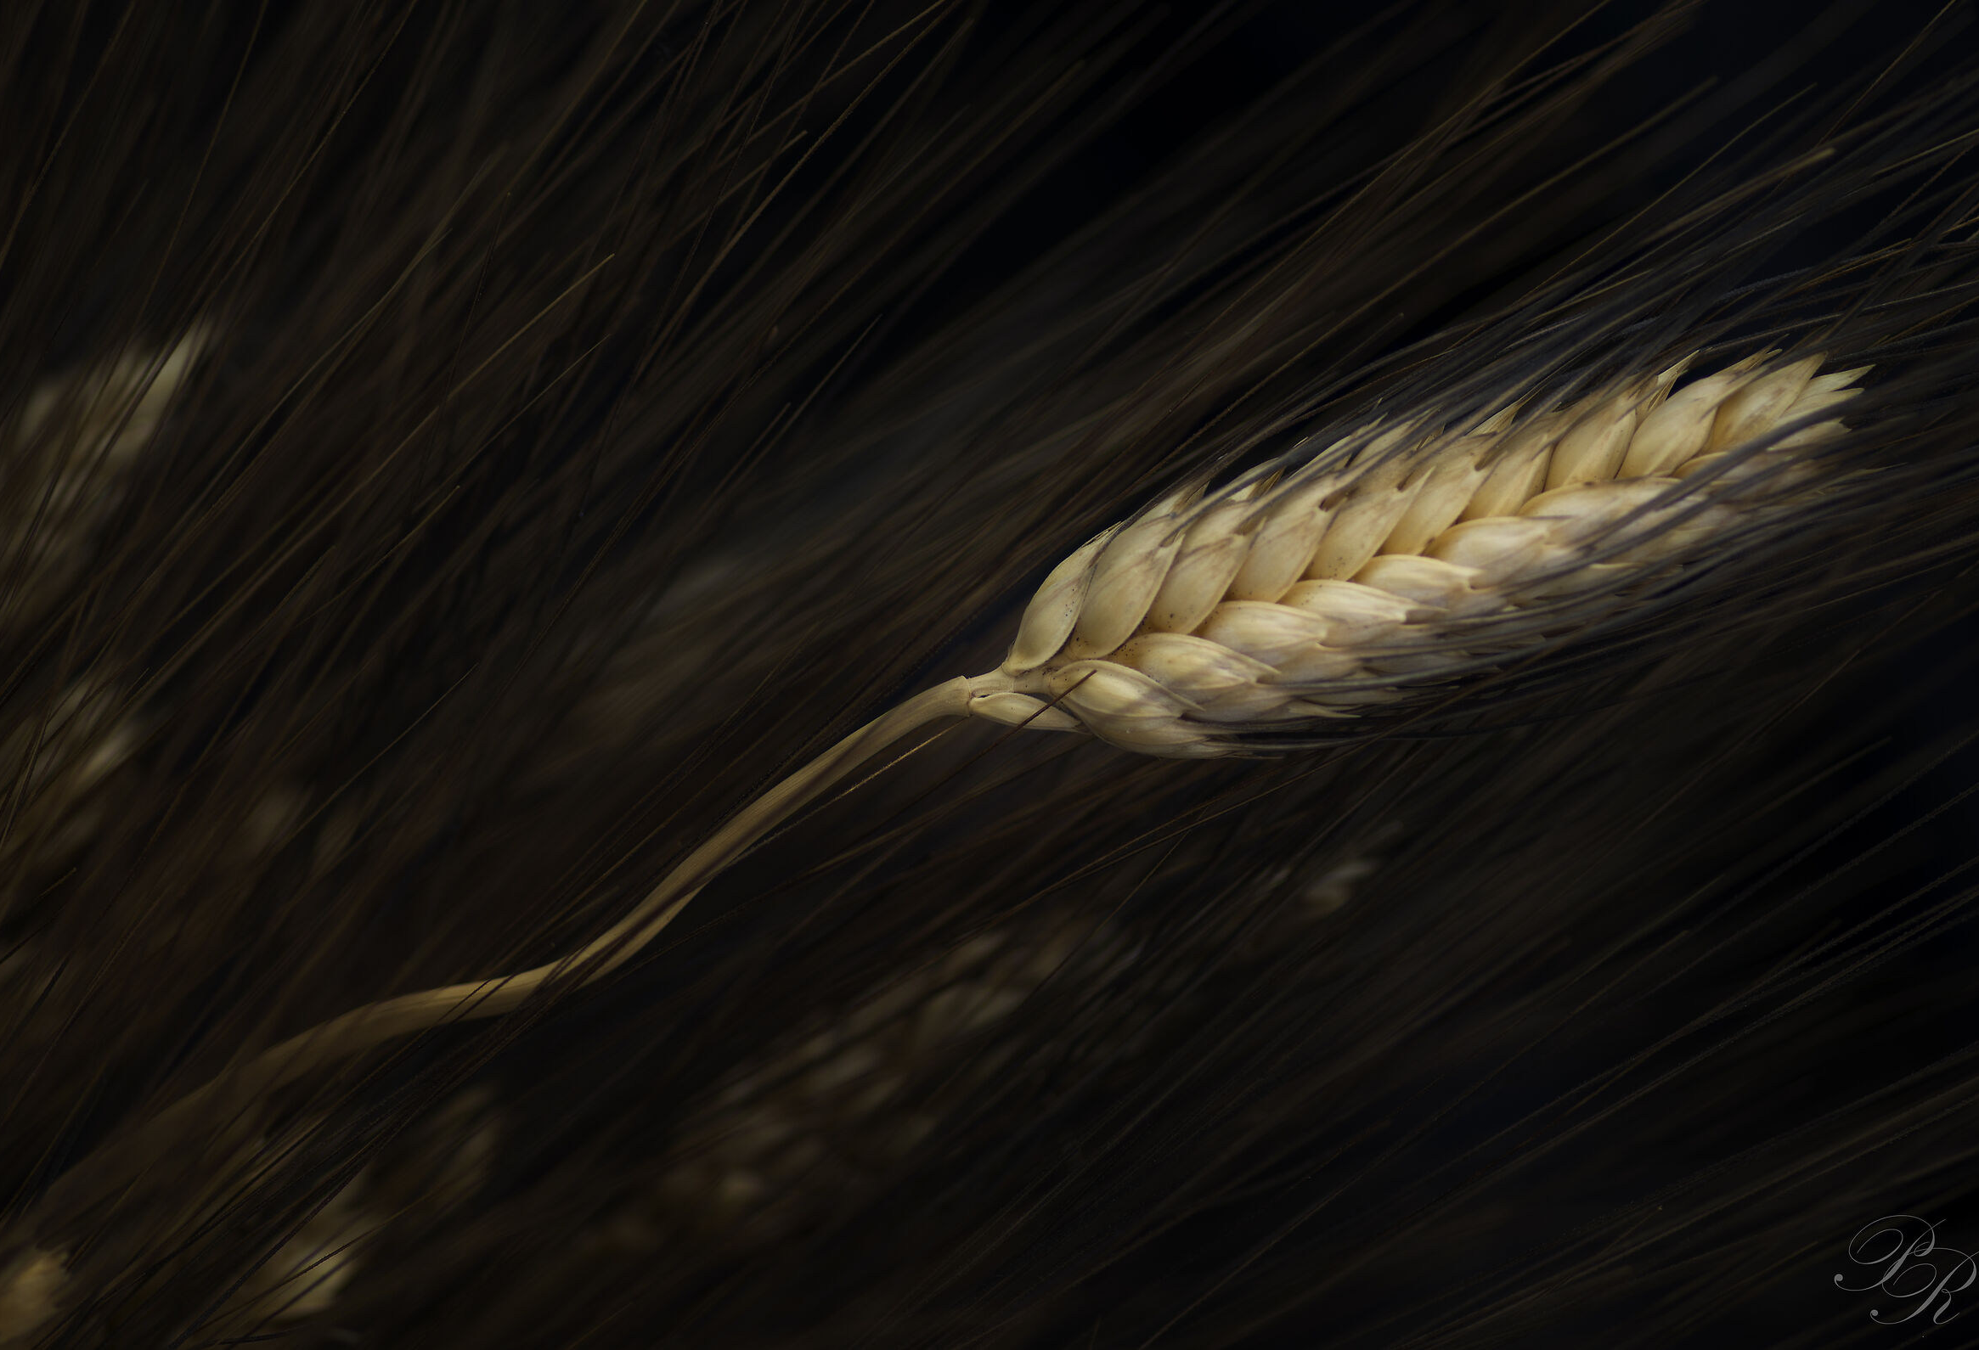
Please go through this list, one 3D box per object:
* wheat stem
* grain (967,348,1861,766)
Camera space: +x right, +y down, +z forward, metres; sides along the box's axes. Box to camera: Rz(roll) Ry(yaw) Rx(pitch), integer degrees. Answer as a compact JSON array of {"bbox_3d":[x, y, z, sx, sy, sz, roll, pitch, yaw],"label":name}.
[{"bbox_3d":[-0.033,0.020,0.585,0.078,0.007,0.005,-30,0,12],"label":"wheat stem"},{"bbox_3d":[0.029,-0.009,0.575,0.064,0.017,0.015,-19,0,4],"label":"grain"}]

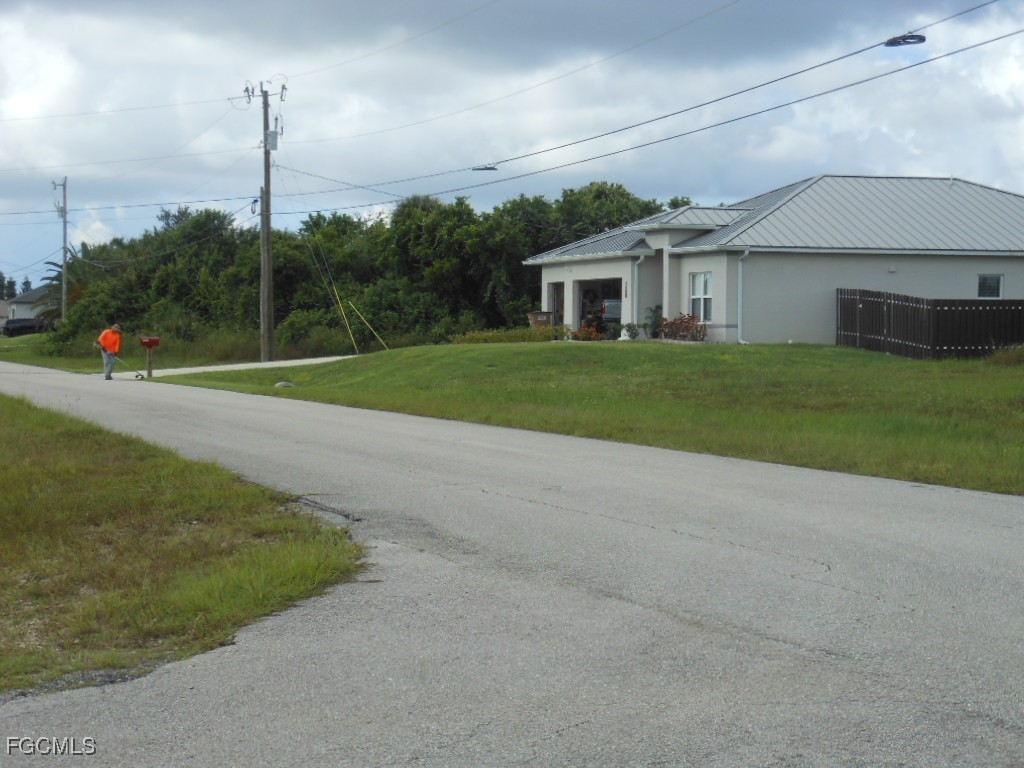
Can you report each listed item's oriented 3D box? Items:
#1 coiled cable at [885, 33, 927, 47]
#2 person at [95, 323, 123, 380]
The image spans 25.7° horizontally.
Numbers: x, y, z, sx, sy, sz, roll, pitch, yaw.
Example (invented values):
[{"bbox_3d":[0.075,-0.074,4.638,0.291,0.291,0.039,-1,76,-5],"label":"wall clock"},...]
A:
[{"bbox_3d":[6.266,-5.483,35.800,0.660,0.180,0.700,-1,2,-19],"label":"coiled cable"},{"bbox_3d":[-11.920,-0.947,66.500,0.600,1.680,0.680,1,2,41],"label":"person"}]

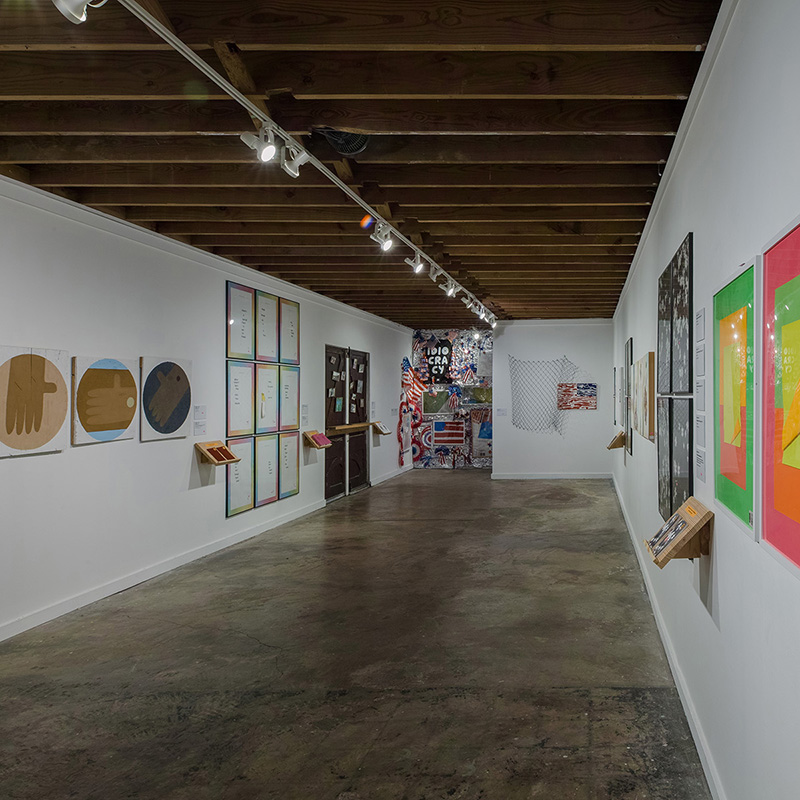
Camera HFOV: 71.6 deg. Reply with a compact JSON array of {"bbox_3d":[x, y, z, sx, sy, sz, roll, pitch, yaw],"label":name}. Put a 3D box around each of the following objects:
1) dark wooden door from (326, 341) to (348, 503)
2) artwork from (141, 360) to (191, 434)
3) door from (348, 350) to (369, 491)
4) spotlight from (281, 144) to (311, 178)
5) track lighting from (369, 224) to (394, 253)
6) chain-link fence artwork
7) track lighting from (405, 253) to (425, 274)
[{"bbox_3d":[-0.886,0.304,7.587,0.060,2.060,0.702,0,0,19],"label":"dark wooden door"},{"bbox_3d":[-1.877,-0.016,4.472,0.030,0.580,0.537,0,0,19],"label":"artwork"},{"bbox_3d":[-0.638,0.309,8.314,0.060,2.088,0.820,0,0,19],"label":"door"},{"bbox_3d":[-0.544,-1.235,2.860,0.165,0.165,0.115,-19,-6,18],"label":"spotlight"},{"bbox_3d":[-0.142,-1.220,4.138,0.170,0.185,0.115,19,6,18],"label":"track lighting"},{"bbox_3d":[2.622,-0.086,9.568,1.483,1.397,0.080,0,0,0],"label":"chain-link fence artwork"},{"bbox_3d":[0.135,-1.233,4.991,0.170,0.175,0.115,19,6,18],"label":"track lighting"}]

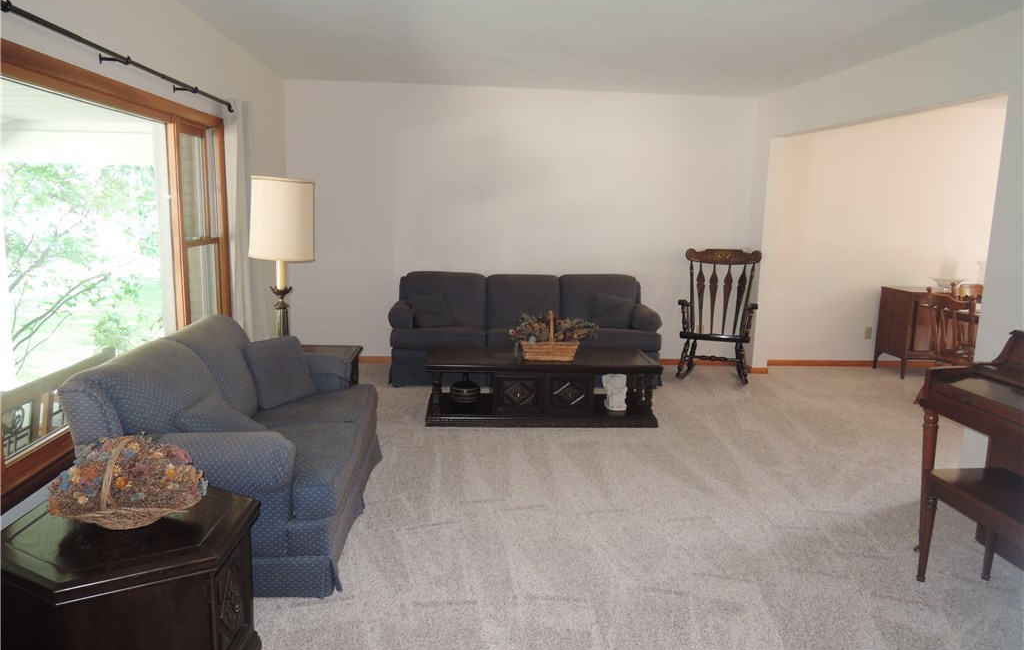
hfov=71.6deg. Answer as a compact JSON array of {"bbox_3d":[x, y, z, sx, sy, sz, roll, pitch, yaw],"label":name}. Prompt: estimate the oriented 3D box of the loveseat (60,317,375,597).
[{"bbox_3d":[-1.159,0.432,3.225,0.970,0.880,1.500,0,10,-5],"label":"loveseat"}]

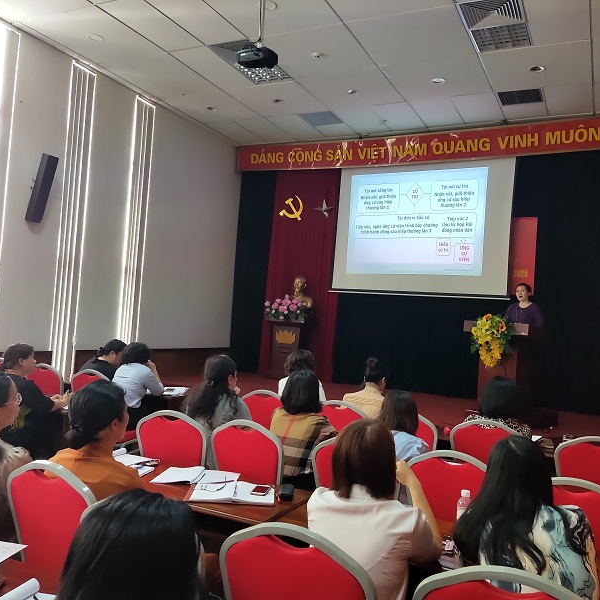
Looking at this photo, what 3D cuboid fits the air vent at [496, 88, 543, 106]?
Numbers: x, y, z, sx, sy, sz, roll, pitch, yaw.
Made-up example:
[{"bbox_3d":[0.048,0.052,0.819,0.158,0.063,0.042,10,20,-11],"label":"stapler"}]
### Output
[{"bbox_3d":[2.998,-2.754,7.842,0.560,0.040,0.500,3,-2,27],"label":"air vent"}]

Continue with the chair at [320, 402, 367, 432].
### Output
[{"bbox_3d":[0.335,1.143,4.005,0.440,0.920,0.560,3,-2,27],"label":"chair"}]

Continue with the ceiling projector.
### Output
[{"bbox_3d":[-0.394,-2.275,5.420,0.320,0.100,0.250,3,-2,27],"label":"ceiling projector"}]

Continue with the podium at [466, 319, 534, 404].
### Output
[{"bbox_3d":[2.485,0.868,7.326,0.760,1.150,0.520,4,-2,27],"label":"podium"}]

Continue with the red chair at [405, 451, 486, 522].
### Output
[{"bbox_3d":[0.782,1.188,2.954,0.460,0.930,0.570,4,-2,27],"label":"red chair"}]

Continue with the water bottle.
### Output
[{"bbox_3d":[0.514,0.698,1.815,0.061,0.200,0.061,3,-2,27],"label":"water bottle"}]

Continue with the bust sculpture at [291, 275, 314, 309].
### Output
[{"bbox_3d":[0.034,-0.117,9.950,0.410,0.600,0.260,3,-2,27],"label":"bust sculpture"}]

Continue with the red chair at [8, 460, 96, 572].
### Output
[{"bbox_3d":[-0.789,1.044,2.242,0.465,0.930,0.570,3,-2,26],"label":"red chair"}]

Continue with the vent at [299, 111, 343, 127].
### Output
[{"bbox_3d":[0.357,-2.883,9.197,0.570,0.050,0.570,4,-2,27],"label":"vent"}]

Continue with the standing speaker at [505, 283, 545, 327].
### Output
[{"bbox_3d":[2.703,0.633,7.127,0.480,1.670,0.350,3,-2,27],"label":"standing speaker"}]

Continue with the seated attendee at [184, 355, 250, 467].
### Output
[{"bbox_3d":[-0.483,0.937,3.424,0.460,1.180,0.620,3,-2,35],"label":"seated attendee"}]

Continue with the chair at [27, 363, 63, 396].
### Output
[{"bbox_3d":[-2.121,1.035,5.219,0.465,0.930,0.570,3,-2,27],"label":"chair"}]

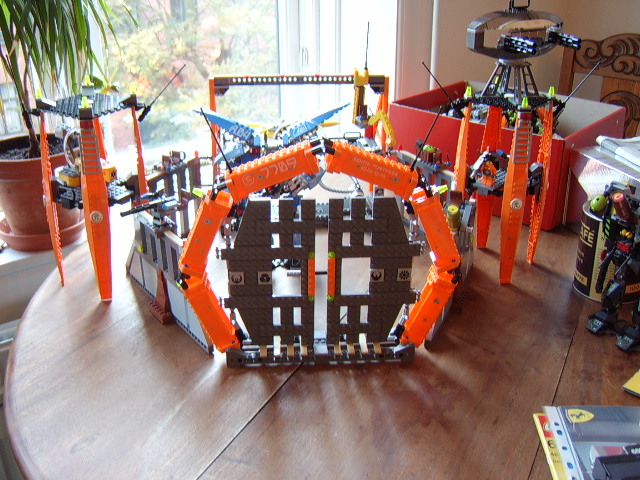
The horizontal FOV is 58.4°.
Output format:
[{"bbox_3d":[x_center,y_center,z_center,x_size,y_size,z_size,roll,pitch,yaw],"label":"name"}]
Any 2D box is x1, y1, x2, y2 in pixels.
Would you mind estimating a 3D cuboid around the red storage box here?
[{"bbox_3d":[0.353,-0.181,1.113,0.335,0.165,0.258,21,31,37],"label":"red storage box"}]

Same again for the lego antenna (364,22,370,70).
[{"bbox_3d":[0.074,-0.301,0.893,0.007,0.075,0.007,-1,23,-5],"label":"lego antenna"}]

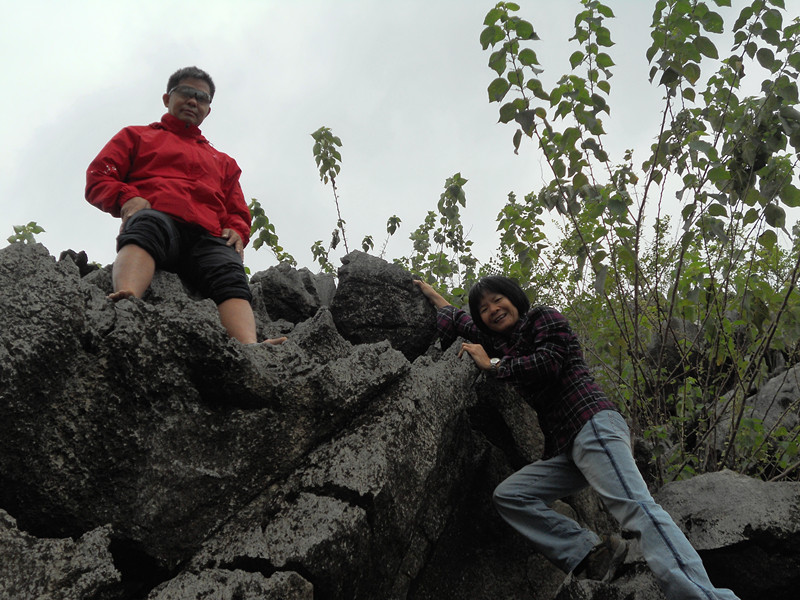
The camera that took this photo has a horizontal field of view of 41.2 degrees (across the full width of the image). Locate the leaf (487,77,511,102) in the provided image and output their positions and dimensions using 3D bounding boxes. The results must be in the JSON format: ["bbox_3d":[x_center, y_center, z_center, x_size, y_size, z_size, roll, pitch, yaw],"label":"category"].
[{"bbox_3d":[0.468,-0.990,5.000,0.094,0.121,0.030,31,17,-4],"label":"leaf"}]

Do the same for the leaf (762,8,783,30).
[{"bbox_3d":[1.647,-1.240,4.700,0.091,0.100,0.045,0,-25,0],"label":"leaf"}]

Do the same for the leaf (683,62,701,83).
[{"bbox_3d":[1.316,-1.027,4.800,0.084,0.093,0.045,0,-25,0],"label":"leaf"}]

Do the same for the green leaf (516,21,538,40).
[{"bbox_3d":[0.576,-1.217,4.800,0.102,0.093,0.045,0,-25,0],"label":"green leaf"}]

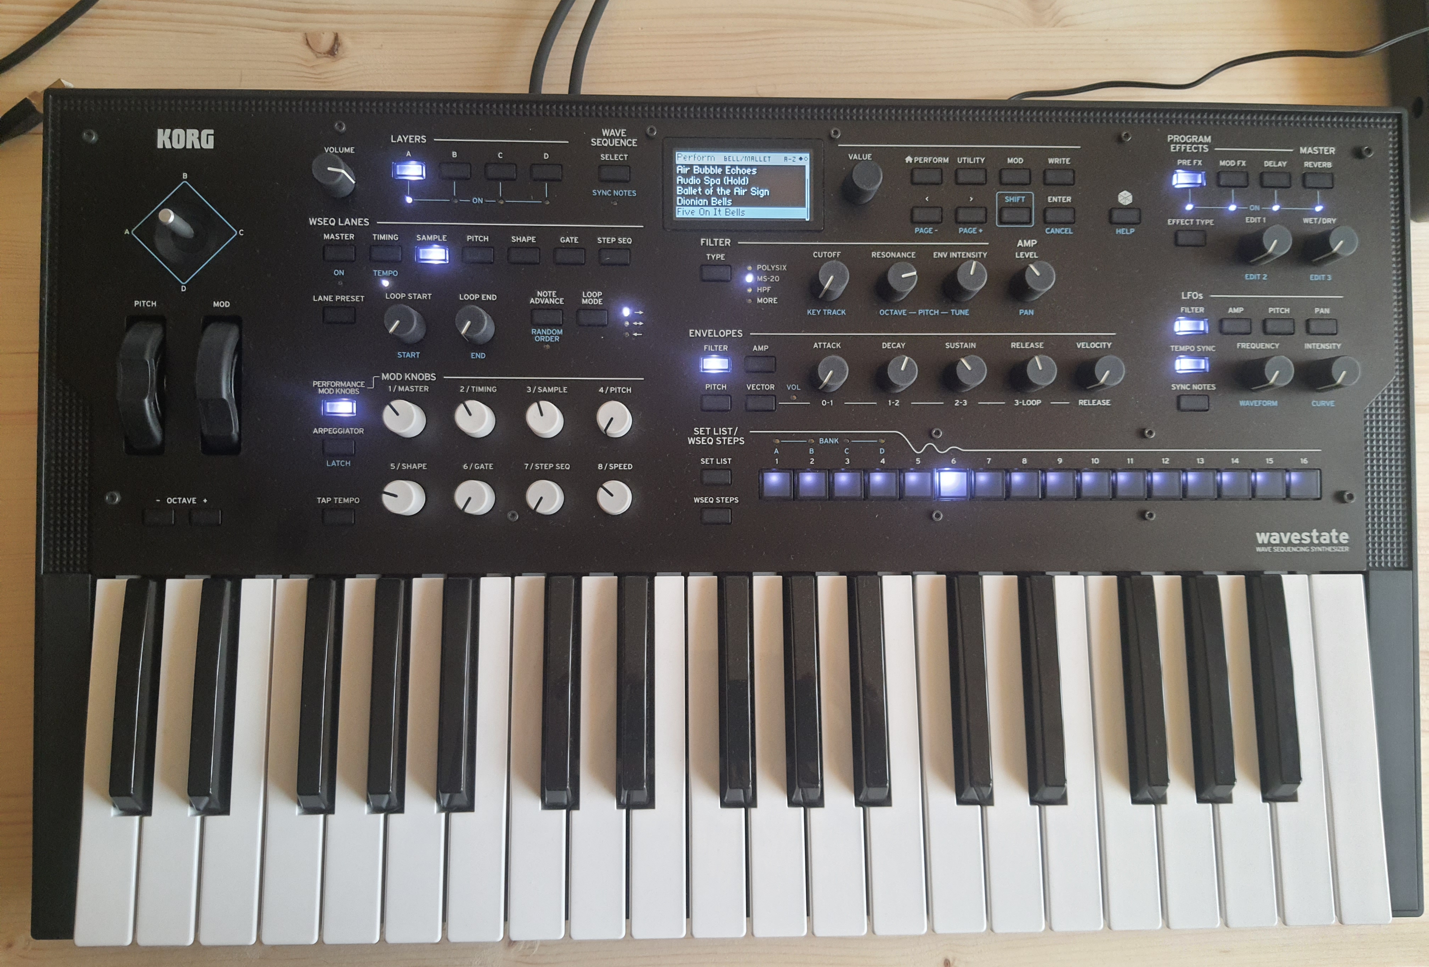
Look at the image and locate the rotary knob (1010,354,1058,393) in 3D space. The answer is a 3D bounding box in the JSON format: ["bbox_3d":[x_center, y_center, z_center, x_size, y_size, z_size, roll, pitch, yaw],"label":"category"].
[{"bbox_3d":[0.129,-0.044,0.431,0.014,0.015,0.014,0,87,-2],"label":"rotary knob"}]

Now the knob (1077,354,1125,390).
[{"bbox_3d":[0.158,-0.045,0.437,0.014,0.016,0.014,0,88,-2],"label":"knob"}]

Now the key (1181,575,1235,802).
[{"bbox_3d":[0.201,0.082,0.435,0.012,0.013,0.090,0,82,-2],"label":"key"}]

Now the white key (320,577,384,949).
[{"bbox_3d":[-0.140,0.108,0.430,0.022,0.017,0.141,0,82,-2],"label":"white key"}]

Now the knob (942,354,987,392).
[{"bbox_3d":[0.101,-0.044,0.432,0.014,0.015,0.014,0,88,-2],"label":"knob"}]

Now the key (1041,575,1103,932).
[{"bbox_3d":[0.142,0.108,0.440,0.022,0.017,0.140,0,82,-2],"label":"key"}]

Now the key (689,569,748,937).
[{"bbox_3d":[0.001,0.109,0.436,0.022,0.015,0.141,0,82,-2],"label":"key"}]

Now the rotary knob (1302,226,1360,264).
[{"bbox_3d":[0.257,-0.099,0.443,0.013,0.017,0.013,0,88,-2],"label":"rotary knob"}]

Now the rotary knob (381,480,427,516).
[{"bbox_3d":[-0.123,0.006,0.424,0.014,0.016,0.014,0,88,-2],"label":"rotary knob"}]

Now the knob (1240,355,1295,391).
[{"bbox_3d":[0.226,-0.045,0.437,0.014,0.015,0.014,0,88,-2],"label":"knob"}]

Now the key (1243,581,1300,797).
[{"bbox_3d":[0.228,0.081,0.436,0.013,0.013,0.092,0,81,-2],"label":"key"}]

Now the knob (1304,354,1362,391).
[{"bbox_3d":[0.257,-0.046,0.441,0.013,0.017,0.013,0,88,-2],"label":"knob"}]

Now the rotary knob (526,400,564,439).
[{"bbox_3d":[-0.067,-0.026,0.424,0.014,0.015,0.014,0,88,-2],"label":"rotary knob"}]

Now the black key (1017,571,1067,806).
[{"bbox_3d":[0.133,0.082,0.432,0.012,0.013,0.090,0,82,-2],"label":"black key"}]

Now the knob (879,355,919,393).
[{"bbox_3d":[0.074,-0.044,0.429,0.014,0.015,0.014,0,87,-2],"label":"knob"}]

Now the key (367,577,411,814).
[{"bbox_3d":[-0.128,0.083,0.422,0.012,0.013,0.090,0,82,-2],"label":"key"}]

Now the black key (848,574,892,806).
[{"bbox_3d":[0.063,0.082,0.430,0.012,0.013,0.090,0,82,-2],"label":"black key"}]

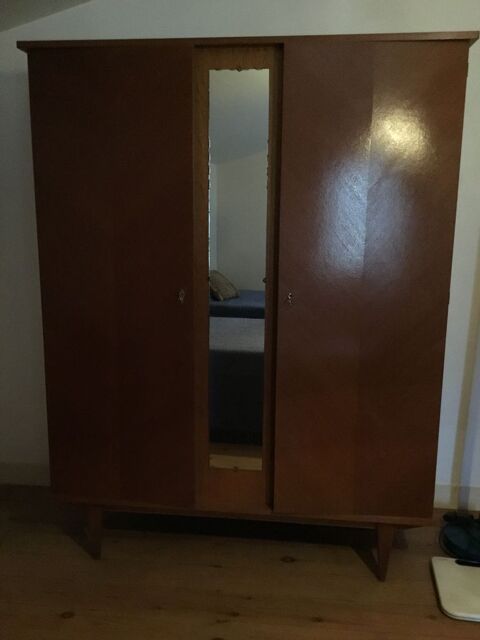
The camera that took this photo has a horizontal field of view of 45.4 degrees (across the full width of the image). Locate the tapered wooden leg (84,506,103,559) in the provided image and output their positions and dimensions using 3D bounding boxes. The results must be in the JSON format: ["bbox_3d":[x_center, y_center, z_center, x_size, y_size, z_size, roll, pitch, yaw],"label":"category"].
[{"bbox_3d":[-0.549,0.796,2.184,0.051,0.223,0.051,2,10,6],"label":"tapered wooden leg"}]

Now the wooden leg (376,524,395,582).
[{"bbox_3d":[0.521,0.825,2.080,0.051,0.223,0.051,2,10,6],"label":"wooden leg"}]

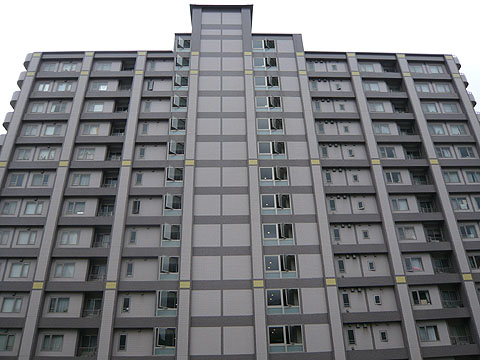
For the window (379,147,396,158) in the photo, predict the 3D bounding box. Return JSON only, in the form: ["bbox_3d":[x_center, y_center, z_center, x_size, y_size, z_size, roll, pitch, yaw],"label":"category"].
[{"bbox_3d":[15.063,-2.842,39.487,1.600,1.260,0.150,0,-29,-2],"label":"window"}]

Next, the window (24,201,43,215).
[{"bbox_3d":[-19.125,2.566,36.025,1.730,1.400,0.150,0,-28,-2],"label":"window"}]

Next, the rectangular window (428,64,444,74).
[{"bbox_3d":[22.743,-12.746,44.869,1.580,1.340,0.130,0,-28,-2],"label":"rectangular window"}]

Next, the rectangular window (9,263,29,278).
[{"bbox_3d":[-18.543,7.594,32.657,1.600,1.260,0.150,0,-29,-2],"label":"rectangular window"}]

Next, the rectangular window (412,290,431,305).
[{"bbox_3d":[15.844,10.243,33.921,1.560,1.280,0.150,0,-28,-2],"label":"rectangular window"}]

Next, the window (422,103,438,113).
[{"bbox_3d":[21.606,-8.247,44.168,1.590,1.300,0.150,0,-28,-2],"label":"window"}]

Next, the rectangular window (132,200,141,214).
[{"bbox_3d":[-9.649,2.556,36.221,0.700,1.400,0.150,0,-28,-2],"label":"rectangular window"}]

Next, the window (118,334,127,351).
[{"bbox_3d":[-9.542,13.134,31.453,0.550,1.270,0.150,0,-28,-2],"label":"window"}]

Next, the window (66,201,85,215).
[{"bbox_3d":[-14.788,2.551,35.071,1.580,1.340,0.130,0,-28,-2],"label":"window"}]

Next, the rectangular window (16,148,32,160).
[{"bbox_3d":[-21.552,-2.557,38.815,1.520,1.400,0.150,0,-28,-2],"label":"rectangular window"}]

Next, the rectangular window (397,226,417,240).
[{"bbox_3d":[15.398,4.949,35.853,1.790,1.400,0.150,0,-28,-2],"label":"rectangular window"}]

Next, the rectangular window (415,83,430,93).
[{"bbox_3d":[20.375,-10.235,43.363,1.580,1.340,0.130,0,-28,-2],"label":"rectangular window"}]

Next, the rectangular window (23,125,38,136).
[{"bbox_3d":[-22.150,-5.251,40.981,1.530,1.330,0.150,0,-28,-2],"label":"rectangular window"}]

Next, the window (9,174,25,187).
[{"bbox_3d":[-20.810,0.056,36.270,1.280,1.340,0.130,0,-28,-2],"label":"window"}]

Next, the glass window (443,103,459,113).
[{"bbox_3d":[23.619,-8.114,43.541,1.820,1.400,0.150,0,-28,-2],"label":"glass window"}]

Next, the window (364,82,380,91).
[{"bbox_3d":[15.403,-10.883,45.352,1.620,1.290,0.150,0,-28,-2],"label":"window"}]

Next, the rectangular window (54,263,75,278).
[{"bbox_3d":[-14.787,7.594,32.744,1.600,1.260,0.150,0,-29,-2],"label":"rectangular window"}]

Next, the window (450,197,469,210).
[{"bbox_3d":[20.944,2.234,37.011,1.600,1.260,0.150,0,-29,-2],"label":"window"}]

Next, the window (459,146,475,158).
[{"bbox_3d":[23.730,-2.888,40.662,1.790,1.400,0.150,0,-28,-2],"label":"window"}]

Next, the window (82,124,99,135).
[{"bbox_3d":[-15.037,-5.076,39.190,1.580,1.340,0.130,0,-28,-2],"label":"window"}]

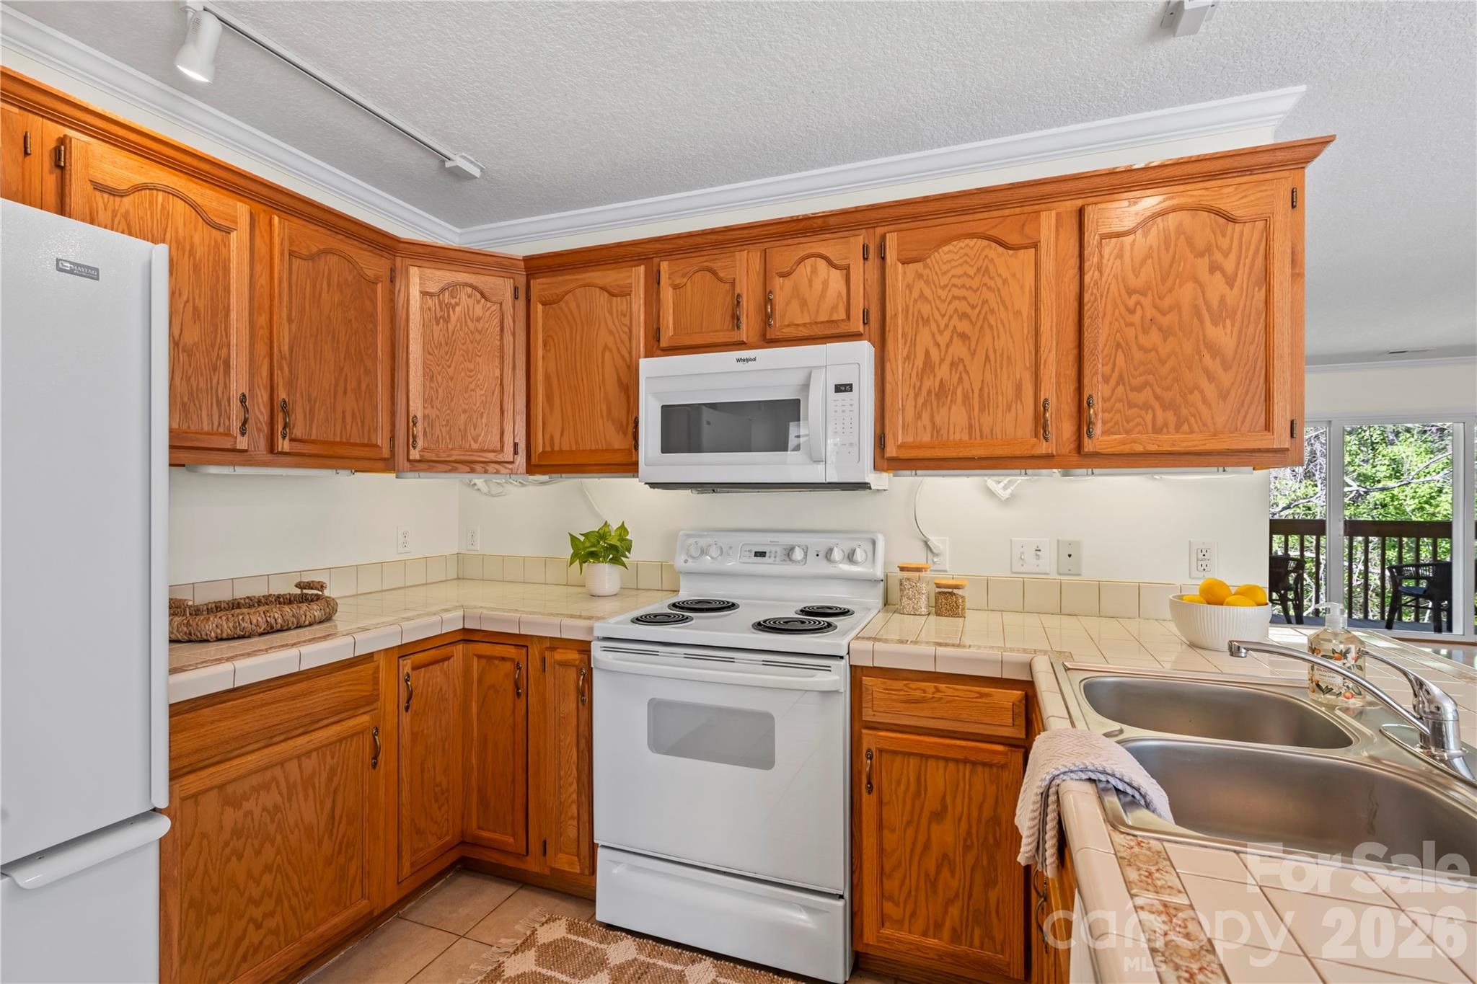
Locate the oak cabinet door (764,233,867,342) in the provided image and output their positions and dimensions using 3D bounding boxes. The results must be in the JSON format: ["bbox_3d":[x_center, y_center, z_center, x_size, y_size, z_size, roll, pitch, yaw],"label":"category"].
[{"bbox_3d":[0.240,-0.637,2.077,0.310,0.299,0.021,0,0,20],"label":"oak cabinet door"}]

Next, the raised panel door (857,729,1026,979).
[{"bbox_3d":[0.512,0.901,1.662,0.387,0.559,0.021,0,0,20],"label":"raised panel door"}]

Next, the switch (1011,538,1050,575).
[{"bbox_3d":[0.951,0.210,2.138,0.116,0.114,0.013,0,0,20],"label":"switch"}]

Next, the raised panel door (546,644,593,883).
[{"bbox_3d":[-0.526,0.832,2.040,0.163,0.685,0.022,0,0,20],"label":"raised panel door"}]

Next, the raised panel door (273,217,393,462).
[{"bbox_3d":[-1.264,-0.447,2.055,0.020,0.678,0.394,0,0,20],"label":"raised panel door"}]

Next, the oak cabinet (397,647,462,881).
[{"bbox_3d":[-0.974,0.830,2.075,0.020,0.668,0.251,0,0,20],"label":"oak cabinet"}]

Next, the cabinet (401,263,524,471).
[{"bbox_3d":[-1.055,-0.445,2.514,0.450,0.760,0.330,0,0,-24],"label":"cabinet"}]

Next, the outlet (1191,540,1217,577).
[{"bbox_3d":[1.408,0.206,1.988,0.070,0.115,0.008,0,0,21],"label":"outlet"}]

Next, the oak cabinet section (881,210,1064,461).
[{"bbox_3d":[0.675,-0.447,1.932,0.468,0.686,0.023,0,0,21],"label":"oak cabinet section"}]

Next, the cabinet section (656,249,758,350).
[{"bbox_3d":[-0.114,-0.645,2.228,0.330,0.303,0.023,0,0,21],"label":"cabinet section"}]

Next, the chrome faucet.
[{"bbox_3d":[0.943,0.317,1.024,0.295,0.152,0.085,0,0,23],"label":"chrome faucet"}]

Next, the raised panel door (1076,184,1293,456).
[{"bbox_3d":[1.174,-0.450,1.744,0.464,0.686,0.023,0,0,21],"label":"raised panel door"}]

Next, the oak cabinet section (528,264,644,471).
[{"bbox_3d":[-0.543,-0.445,2.360,0.467,0.678,0.020,0,0,20],"label":"oak cabinet section"}]

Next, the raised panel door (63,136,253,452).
[{"bbox_3d":[-1.421,-0.448,1.631,0.020,0.678,0.379,0,0,20],"label":"raised panel door"}]

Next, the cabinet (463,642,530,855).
[{"bbox_3d":[-0.804,0.850,2.180,0.267,0.680,0.022,0,0,21],"label":"cabinet"}]

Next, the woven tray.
[{"bbox_3d":[-1.402,0.338,1.901,0.290,0.100,0.470,0,0,20],"label":"woven tray"}]

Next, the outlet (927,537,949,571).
[{"bbox_3d":[0.681,0.214,2.238,0.071,0.114,0.012,0,0,20],"label":"outlet"}]

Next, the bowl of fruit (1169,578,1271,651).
[{"bbox_3d":[1.249,0.310,1.700,0.215,0.172,0.215,0,0,21],"label":"bowl of fruit"}]

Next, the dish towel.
[{"bbox_3d":[0.500,0.454,0.933,0.180,0.178,0.230,0,0,20],"label":"dish towel"}]

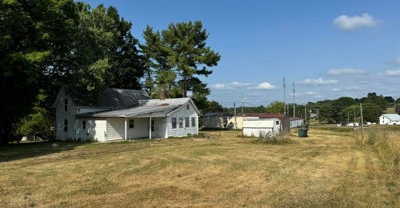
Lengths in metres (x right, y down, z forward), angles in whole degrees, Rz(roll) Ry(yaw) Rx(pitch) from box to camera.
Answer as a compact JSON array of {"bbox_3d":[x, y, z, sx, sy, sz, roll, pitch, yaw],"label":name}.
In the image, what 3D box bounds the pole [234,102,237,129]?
[{"bbox_3d":[7.724,2.542,60.122,0.280,5.740,0.280,0,-2,0],"label":"pole"}]

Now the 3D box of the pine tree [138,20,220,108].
[{"bbox_3d":[-3.657,-5.245,52.317,14.252,20.730,13.539,0,-2,0],"label":"pine tree"}]

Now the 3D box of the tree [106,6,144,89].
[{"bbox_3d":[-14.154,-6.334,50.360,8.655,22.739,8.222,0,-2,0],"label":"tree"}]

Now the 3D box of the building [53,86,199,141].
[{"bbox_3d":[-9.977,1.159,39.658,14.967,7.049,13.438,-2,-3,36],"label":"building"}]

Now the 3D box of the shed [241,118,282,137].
[{"bbox_3d":[8.105,3.068,36.368,4.156,2.353,2.718,-2,-3,36],"label":"shed"}]

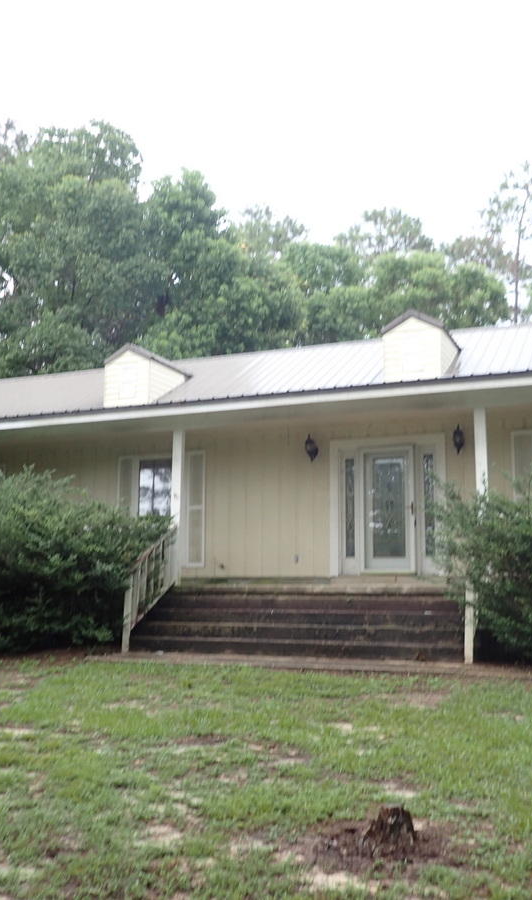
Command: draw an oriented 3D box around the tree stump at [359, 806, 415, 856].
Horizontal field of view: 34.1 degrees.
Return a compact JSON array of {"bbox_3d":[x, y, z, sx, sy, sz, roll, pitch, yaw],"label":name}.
[{"bbox_3d":[0.594,1.839,4.200,0.250,0.200,0.240,1,-10,0],"label":"tree stump"}]

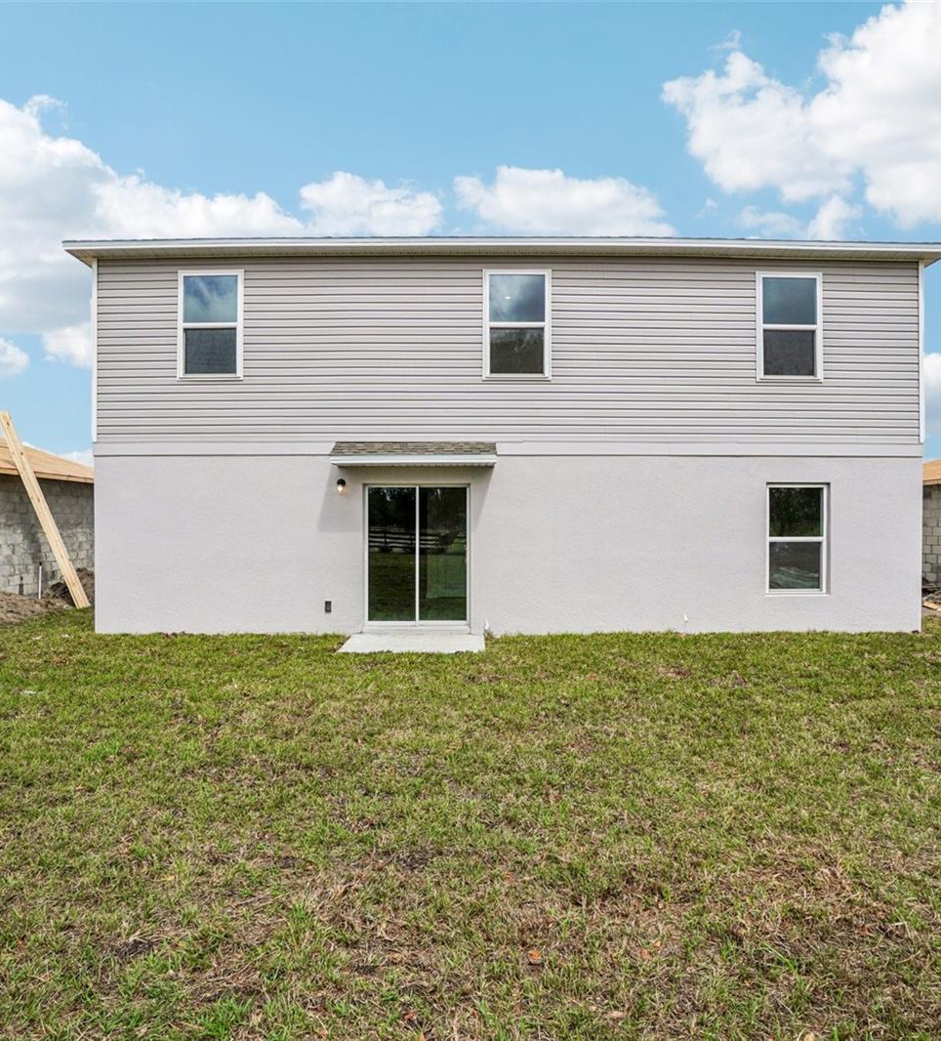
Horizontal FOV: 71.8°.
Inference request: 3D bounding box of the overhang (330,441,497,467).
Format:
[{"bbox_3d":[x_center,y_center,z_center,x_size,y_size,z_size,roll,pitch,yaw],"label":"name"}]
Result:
[{"bbox_3d":[-0.790,-0.960,9.200,2.300,0.360,0.580,0,0,0],"label":"overhang"}]

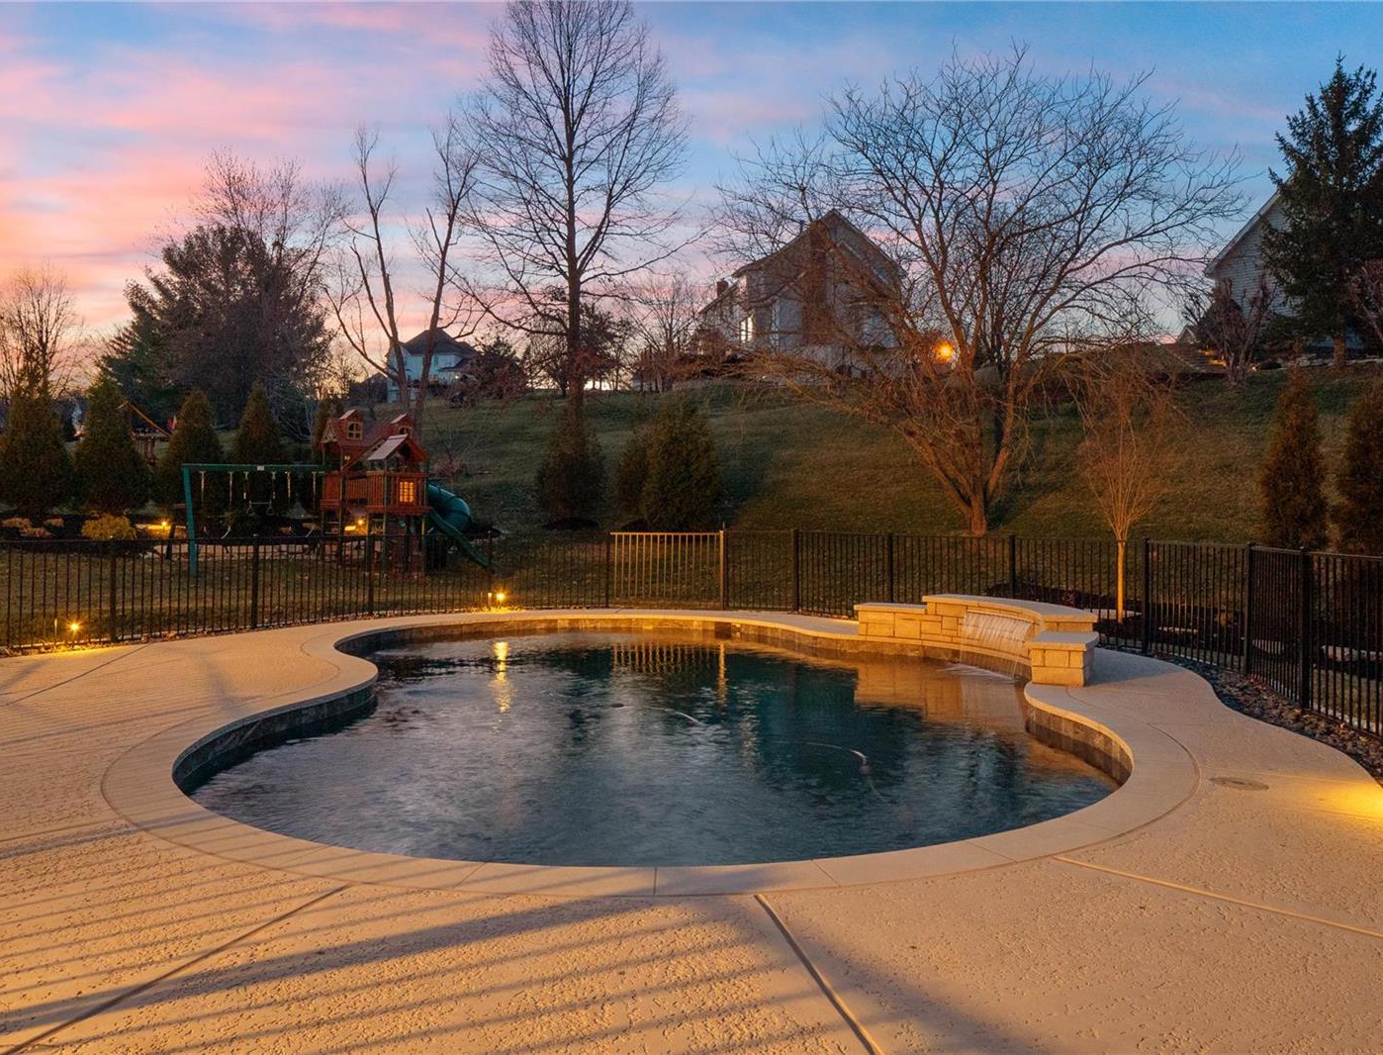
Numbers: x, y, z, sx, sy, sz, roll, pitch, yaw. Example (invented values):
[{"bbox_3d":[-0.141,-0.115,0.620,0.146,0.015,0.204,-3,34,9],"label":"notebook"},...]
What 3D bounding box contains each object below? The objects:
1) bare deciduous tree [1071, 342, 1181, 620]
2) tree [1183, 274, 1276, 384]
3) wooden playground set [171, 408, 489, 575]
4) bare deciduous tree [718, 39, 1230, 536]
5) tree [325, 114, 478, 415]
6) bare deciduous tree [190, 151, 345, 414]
[{"bbox_3d":[5.470,-0.585,13.300,1.380,3.530,1.350,0,0,0],"label":"bare deciduous tree"},{"bbox_3d":[18.900,-7.030,37.000,3.200,3.830,3.000,0,0,0],"label":"tree"},{"bbox_3d":[-8.140,-0.950,24.630,6.800,3.880,3.100,0,0,-40],"label":"wooden playground set"},{"bbox_3d":[6.020,-4.970,22.000,10.500,10.200,9.800,0,0,0],"label":"bare deciduous tree"},{"bbox_3d":[-10.900,-9.070,40.000,5.700,12.800,5.200,0,0,0],"label":"tree"},{"bbox_3d":[-20.900,-11.700,52.000,8.000,13.800,7.500,0,0,0],"label":"bare deciduous tree"}]

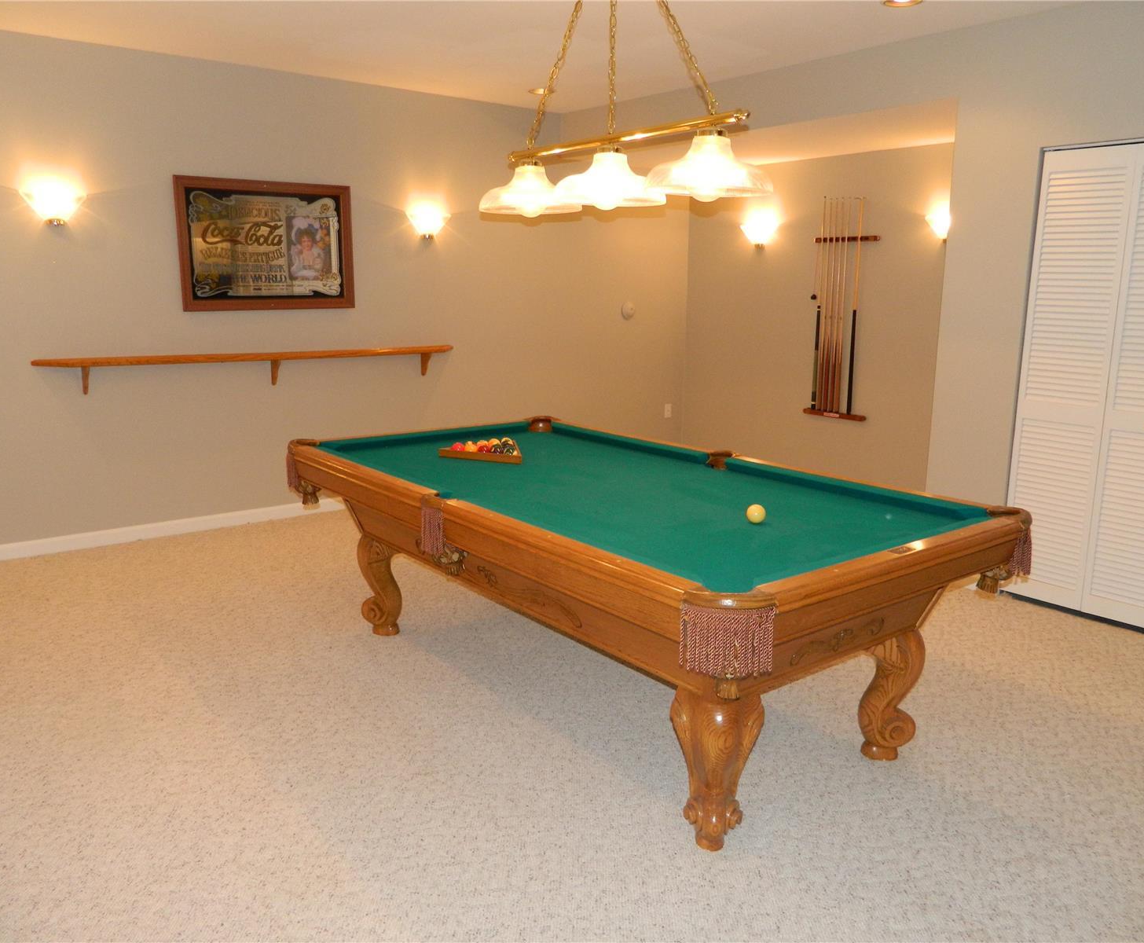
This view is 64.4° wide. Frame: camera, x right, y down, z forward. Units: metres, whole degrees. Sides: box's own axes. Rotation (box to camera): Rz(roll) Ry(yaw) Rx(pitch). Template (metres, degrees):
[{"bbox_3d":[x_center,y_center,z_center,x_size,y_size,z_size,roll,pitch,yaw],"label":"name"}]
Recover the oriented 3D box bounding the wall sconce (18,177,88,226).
[{"bbox_3d":[-2.649,-1.367,4.670,0.320,0.200,0.140,-8,14,-37],"label":"wall sconce"}]

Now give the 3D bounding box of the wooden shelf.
[{"bbox_3d":[-1.793,-0.621,5.500,2.530,0.200,0.137,-8,14,-37],"label":"wooden shelf"}]

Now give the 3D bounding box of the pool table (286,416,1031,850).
[{"bbox_3d":[0.093,0.398,3.301,1.390,0.805,2.500,-8,14,-37],"label":"pool table"}]

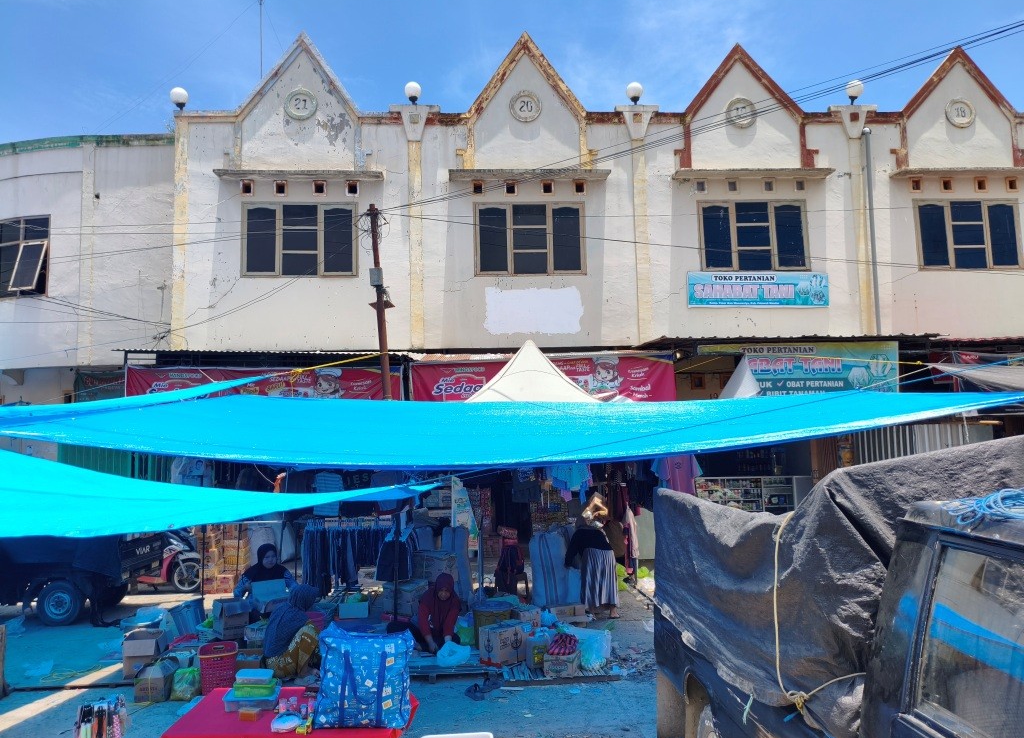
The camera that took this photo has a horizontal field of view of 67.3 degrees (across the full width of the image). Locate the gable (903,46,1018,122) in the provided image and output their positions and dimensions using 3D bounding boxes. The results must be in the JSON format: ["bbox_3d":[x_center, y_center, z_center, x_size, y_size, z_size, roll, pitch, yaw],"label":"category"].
[{"bbox_3d":[8.253,-5.313,14.300,2.240,1.400,0.200,-1,-5,-3],"label":"gable"}]

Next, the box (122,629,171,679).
[{"bbox_3d":[-3.584,2.803,7.610,0.360,0.390,0.360,-1,-6,-3],"label":"box"}]

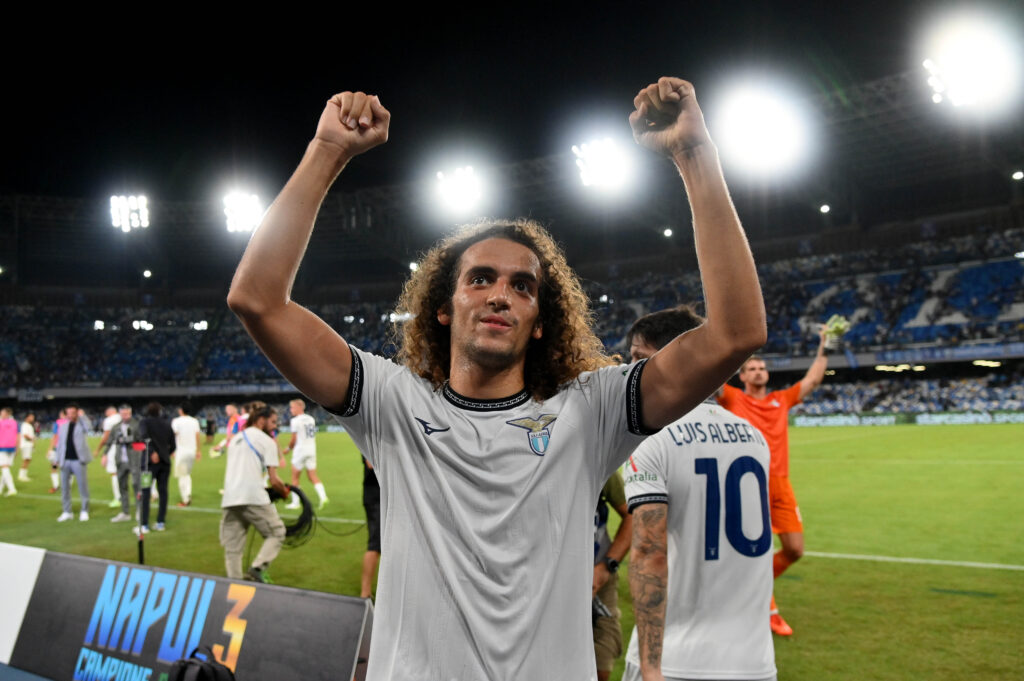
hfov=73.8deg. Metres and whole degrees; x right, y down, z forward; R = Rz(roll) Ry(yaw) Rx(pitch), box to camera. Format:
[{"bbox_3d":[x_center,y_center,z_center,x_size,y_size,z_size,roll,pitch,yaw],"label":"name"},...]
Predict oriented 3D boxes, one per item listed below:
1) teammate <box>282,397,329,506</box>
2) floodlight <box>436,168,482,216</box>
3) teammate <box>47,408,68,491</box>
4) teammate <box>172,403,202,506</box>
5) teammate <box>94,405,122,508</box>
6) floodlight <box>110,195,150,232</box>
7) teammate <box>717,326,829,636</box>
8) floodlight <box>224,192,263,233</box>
[{"bbox_3d":[-3.530,1.928,11.700,0.650,1.800,0.550,-5,-8,28],"label":"teammate"},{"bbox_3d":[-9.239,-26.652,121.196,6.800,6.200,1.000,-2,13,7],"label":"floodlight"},{"bbox_3d":[-10.241,2.521,15.582,0.550,1.800,0.520,-1,-7,-6],"label":"teammate"},{"bbox_3d":[-5.885,2.051,12.435,0.550,1.820,0.450,4,-8,-37],"label":"teammate"},{"bbox_3d":[-7.170,2.097,12.405,0.550,1.770,0.550,-1,-7,0],"label":"teammate"},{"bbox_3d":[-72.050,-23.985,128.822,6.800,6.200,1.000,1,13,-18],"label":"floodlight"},{"bbox_3d":[1.685,0.875,4.657,0.820,1.990,0.620,-2,-7,7],"label":"teammate"},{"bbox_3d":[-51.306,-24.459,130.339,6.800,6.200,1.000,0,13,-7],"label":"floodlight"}]

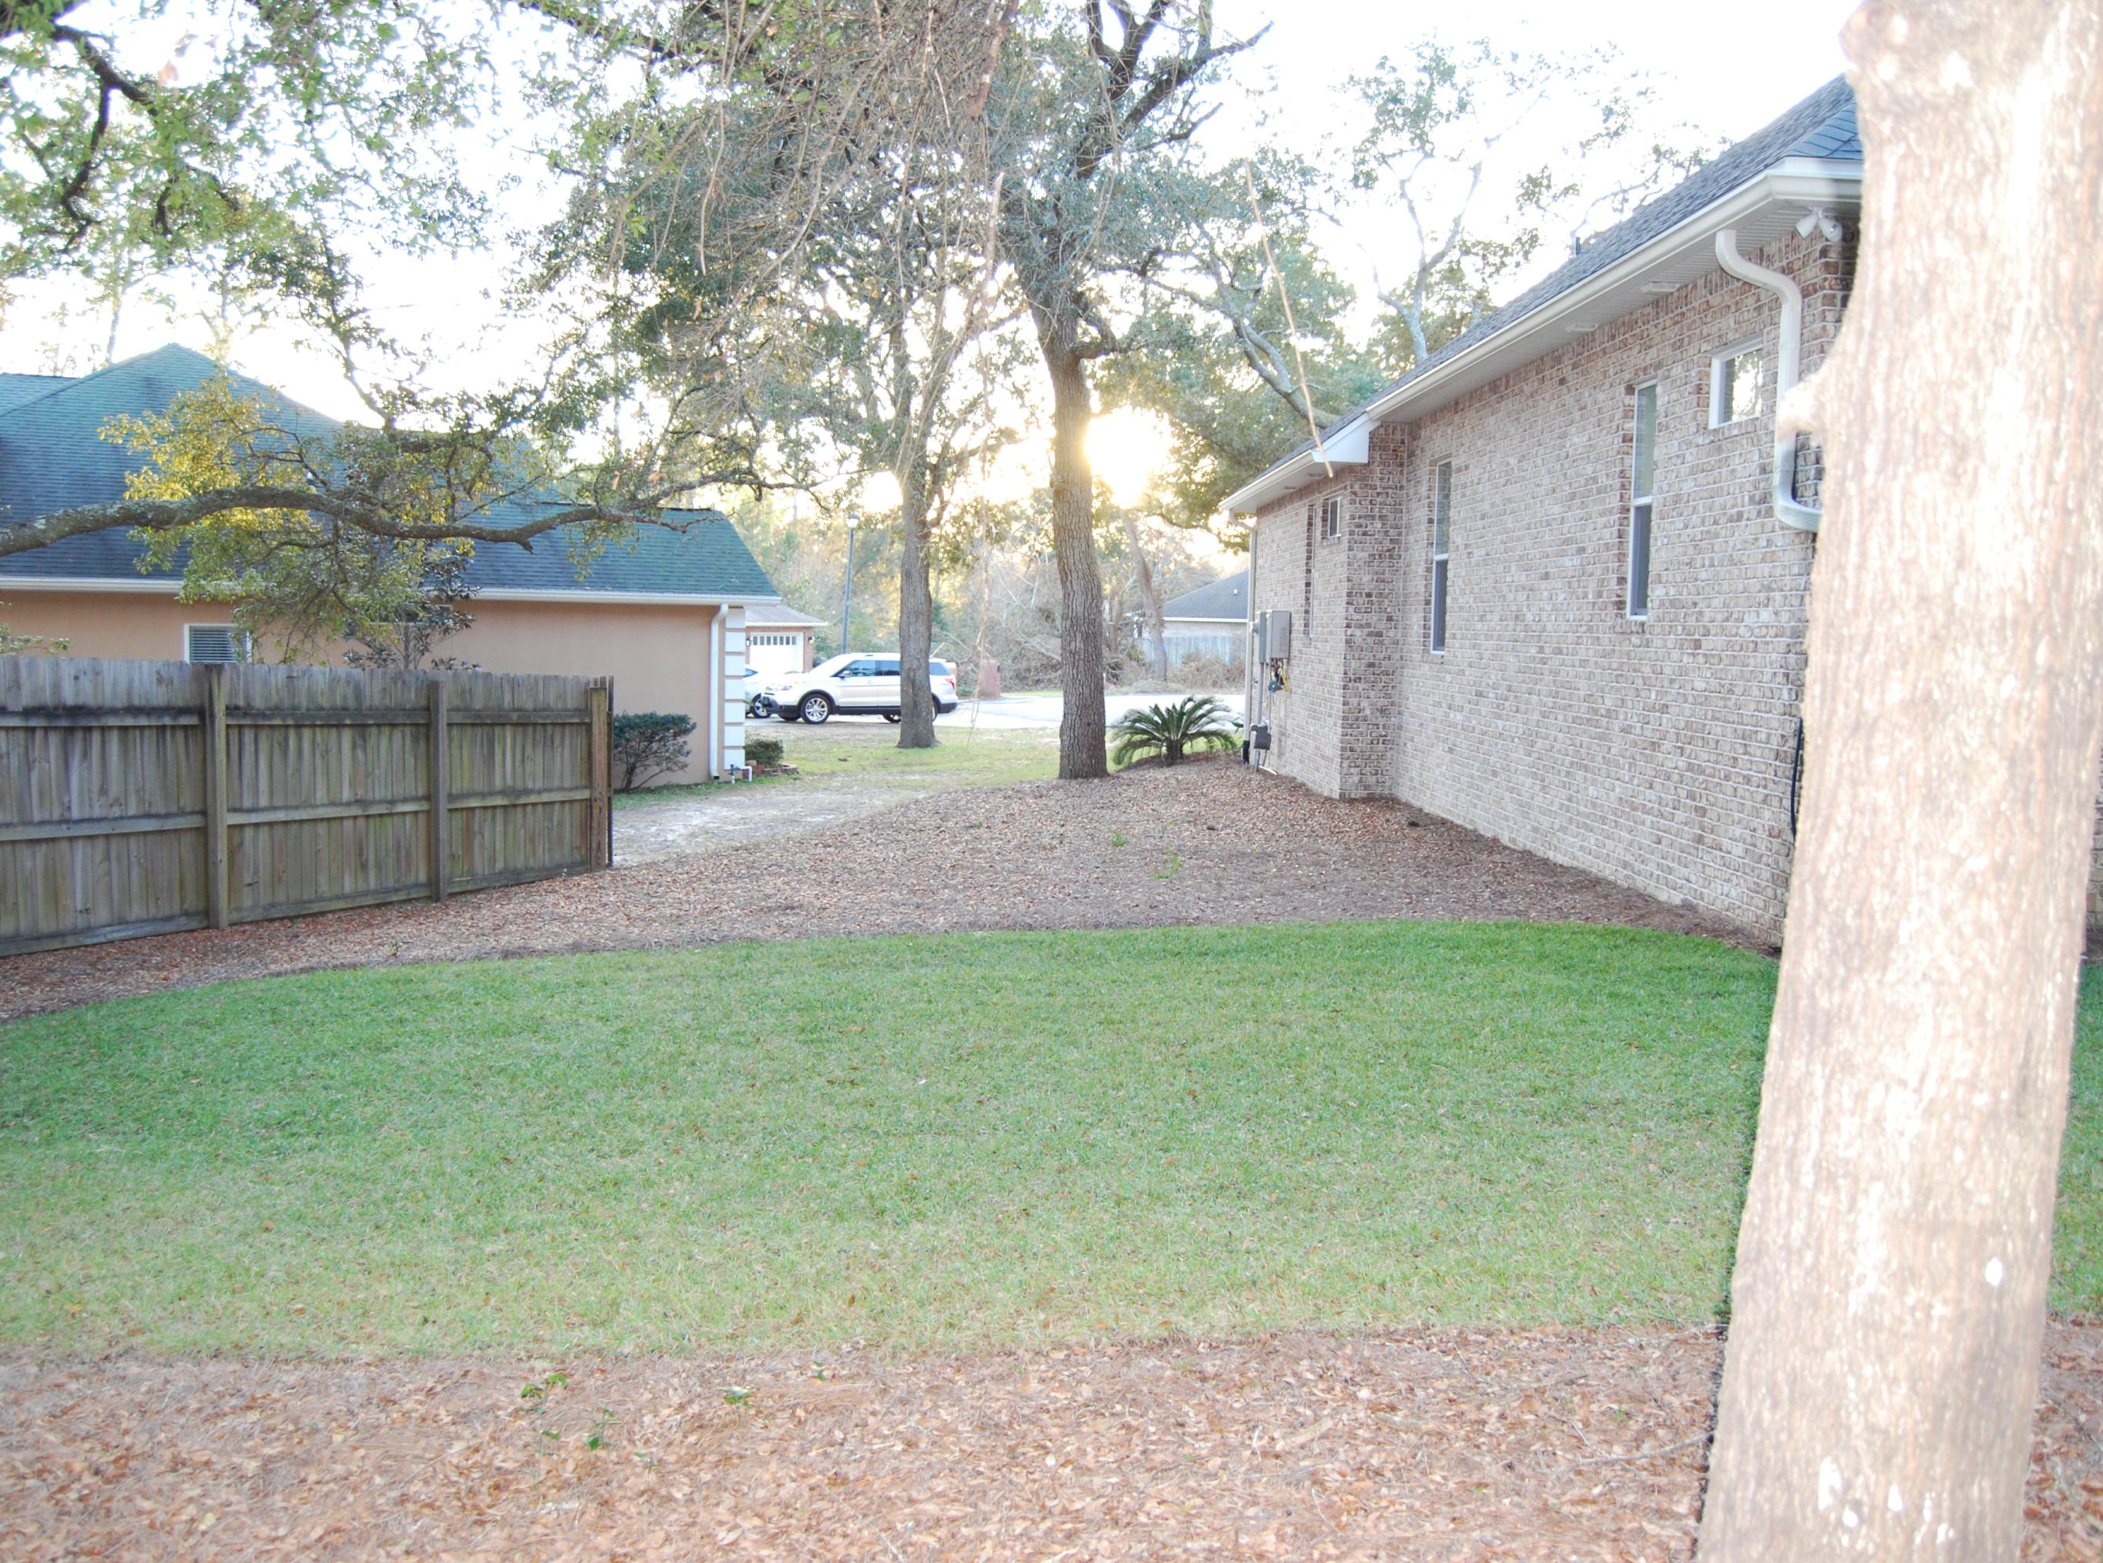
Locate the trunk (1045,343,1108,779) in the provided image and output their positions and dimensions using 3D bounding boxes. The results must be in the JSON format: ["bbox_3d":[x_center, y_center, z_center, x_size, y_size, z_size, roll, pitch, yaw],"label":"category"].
[{"bbox_3d":[0.364,-3.101,25.019,0.911,6.176,0.800,1,5,0],"label":"trunk"}]

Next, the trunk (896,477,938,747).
[{"bbox_3d":[-2.767,-3.459,35.949,0.834,5.510,0.780,1,5,0],"label":"trunk"}]

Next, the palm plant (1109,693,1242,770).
[{"bbox_3d":[1.928,-0.779,27.250,2.069,1.107,2.028,1,5,0],"label":"palm plant"}]

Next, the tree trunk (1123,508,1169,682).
[{"bbox_3d":[3.877,-7.514,71.676,1.771,7.120,1.200,1,5,0],"label":"tree trunk"}]

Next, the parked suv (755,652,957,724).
[{"bbox_3d":[-4.970,-2.457,45.700,5.000,1.790,2.020,-2,6,-27],"label":"parked suv"}]

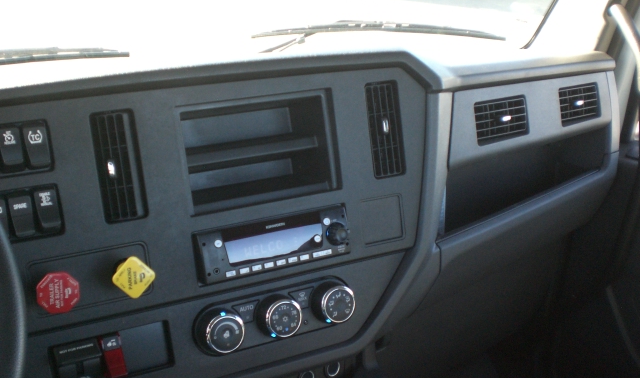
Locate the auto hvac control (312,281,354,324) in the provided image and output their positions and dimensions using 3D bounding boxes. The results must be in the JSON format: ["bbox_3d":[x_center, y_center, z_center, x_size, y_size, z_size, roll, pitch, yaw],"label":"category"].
[{"bbox_3d":[0.018,0.137,0.843,0.047,0.047,0.025,-10,8,-24],"label":"auto hvac control"}]

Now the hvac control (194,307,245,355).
[{"bbox_3d":[-0.109,0.159,0.787,0.047,0.047,0.025,-10,8,-24],"label":"hvac control"}]

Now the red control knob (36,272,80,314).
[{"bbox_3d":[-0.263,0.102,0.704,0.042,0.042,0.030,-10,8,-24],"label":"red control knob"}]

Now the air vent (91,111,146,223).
[{"bbox_3d":[-0.213,-0.024,0.745,0.045,0.117,0.022,-10,8,-24],"label":"air vent"}]

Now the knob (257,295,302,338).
[{"bbox_3d":[-0.046,0.148,0.815,0.047,0.047,0.025,-10,8,-24],"label":"knob"}]

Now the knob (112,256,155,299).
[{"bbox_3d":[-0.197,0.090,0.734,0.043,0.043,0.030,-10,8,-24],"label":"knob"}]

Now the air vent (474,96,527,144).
[{"bbox_3d":[0.249,-0.096,0.974,0.121,0.056,0.022,-14,9,-41],"label":"air vent"}]

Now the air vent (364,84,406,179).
[{"bbox_3d":[0.080,-0.074,0.875,0.045,0.119,0.022,-10,8,-24],"label":"air vent"}]

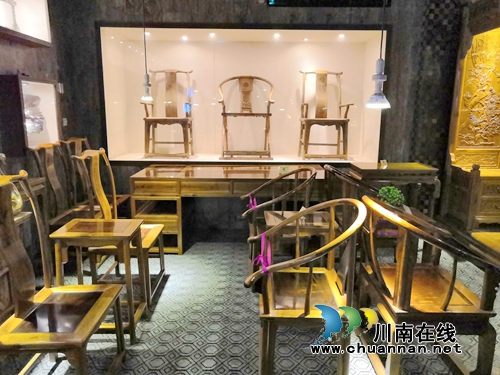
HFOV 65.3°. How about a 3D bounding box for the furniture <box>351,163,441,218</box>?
[{"bbox_3d":[1.606,0.165,4.538,0.827,0.846,0.498,0,12,-1],"label":"furniture"}]

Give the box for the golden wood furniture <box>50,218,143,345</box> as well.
[{"bbox_3d":[-0.971,0.613,2.596,0.485,0.726,0.378,0,12,-1],"label":"golden wood furniture"}]

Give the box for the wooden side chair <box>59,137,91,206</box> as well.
[{"bbox_3d":[-1.625,0.048,4.228,0.524,1.143,0.604,0,12,-1],"label":"wooden side chair"}]

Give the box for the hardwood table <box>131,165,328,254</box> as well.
[{"bbox_3d":[-0.172,0.210,4.365,2.042,0.797,0.906,0,12,-1],"label":"hardwood table"}]

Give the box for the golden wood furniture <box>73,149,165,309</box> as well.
[{"bbox_3d":[-1.004,0.288,3.117,0.525,1.145,0.596,0,12,-1],"label":"golden wood furniture"}]

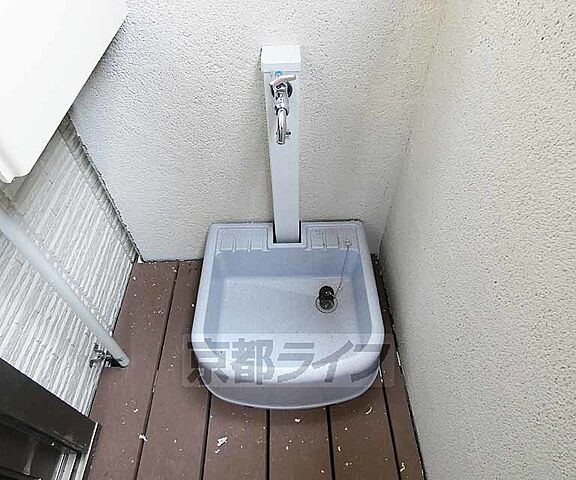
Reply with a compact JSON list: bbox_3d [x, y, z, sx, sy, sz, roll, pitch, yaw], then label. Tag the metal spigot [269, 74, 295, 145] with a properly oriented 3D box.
[{"bbox_3d":[-0.012,-0.260,0.670,0.050,0.112,0.107,-1,47,0],"label":"metal spigot"}]

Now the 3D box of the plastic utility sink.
[{"bbox_3d":[0.003,0.199,1.021,0.500,0.185,0.510,-2,50,0],"label":"plastic utility sink"}]

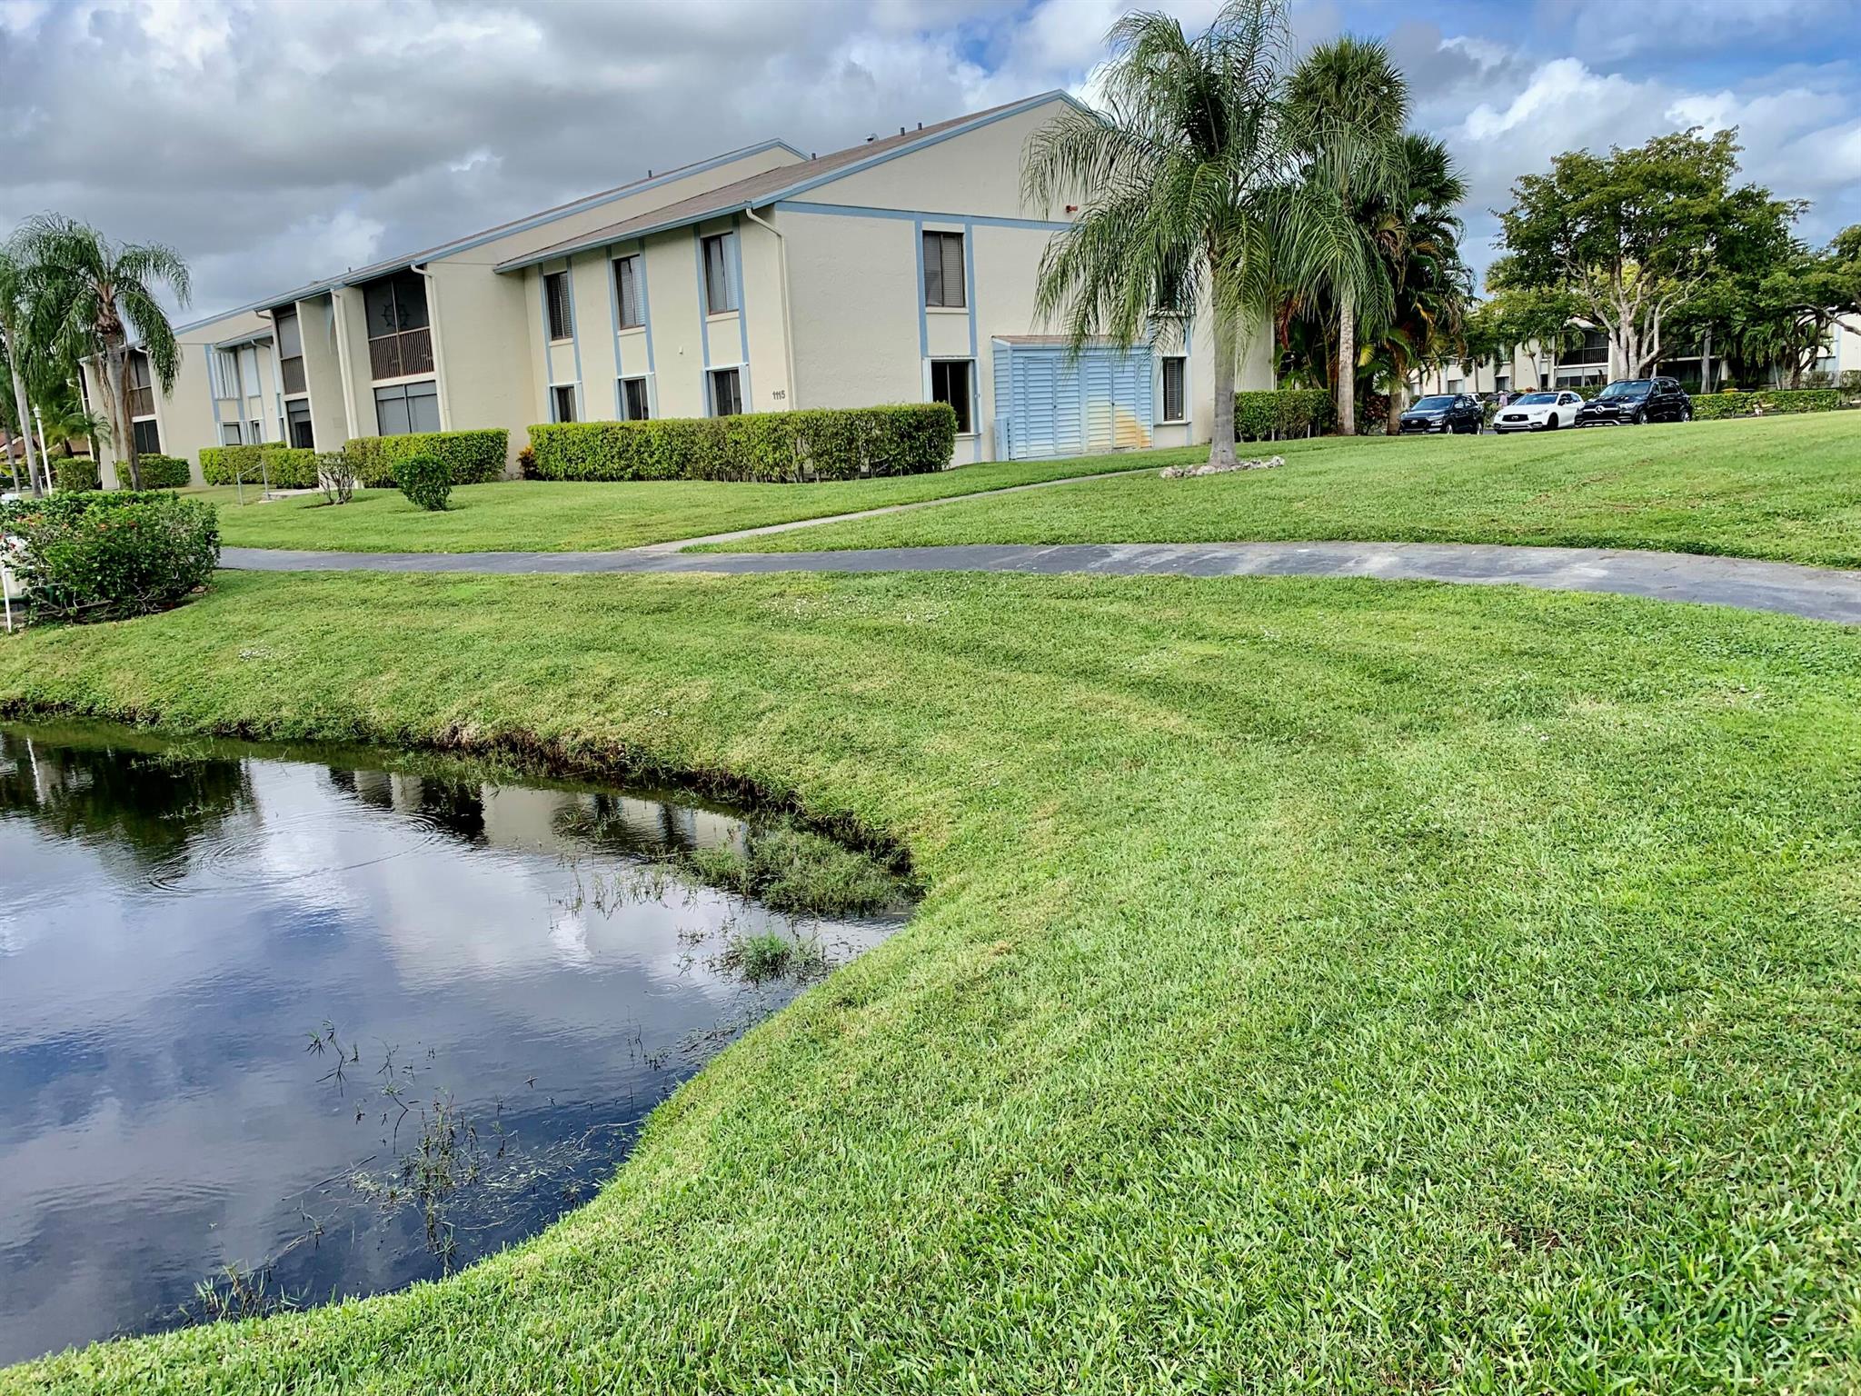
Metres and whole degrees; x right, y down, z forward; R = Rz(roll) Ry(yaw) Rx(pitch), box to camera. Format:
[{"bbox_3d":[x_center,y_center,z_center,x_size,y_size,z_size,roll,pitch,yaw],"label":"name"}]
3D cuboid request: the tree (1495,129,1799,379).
[{"bbox_3d":[33.767,-20.008,66.109,12.600,13.160,12.000,3,12,25],"label":"tree"}]

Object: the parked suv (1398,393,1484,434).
[{"bbox_3d":[19.405,-10.667,53.000,1.800,1.560,4.170,7,15,42],"label":"parked suv"}]

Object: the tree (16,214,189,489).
[{"bbox_3d":[-28.948,-12.115,49.524,5.696,9.489,5.696,-9,13,-28],"label":"tree"}]

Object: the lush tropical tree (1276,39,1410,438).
[{"bbox_3d":[12.349,-13.428,41.213,3.700,11.350,3.700,1,12,17],"label":"lush tropical tree"}]

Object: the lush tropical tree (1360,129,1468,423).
[{"bbox_3d":[14.436,-12.418,42.203,3.577,8.822,3.577,1,12,18],"label":"lush tropical tree"}]

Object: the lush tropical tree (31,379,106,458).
[{"bbox_3d":[-40.292,-12.330,65.733,3.449,5.078,3.449,-9,13,-30],"label":"lush tropical tree"}]

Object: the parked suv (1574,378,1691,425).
[{"bbox_3d":[25.980,-10.821,51.500,4.930,1.780,1.970,-11,14,-38],"label":"parked suv"}]

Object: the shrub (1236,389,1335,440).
[{"bbox_3d":[9.362,-7.472,37.002,2.448,1.285,1.377,-12,15,-40],"label":"shrub"}]

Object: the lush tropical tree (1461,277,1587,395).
[{"bbox_3d":[29.630,-17.465,70.138,5.900,7.000,5.600,2,12,23],"label":"lush tropical tree"}]

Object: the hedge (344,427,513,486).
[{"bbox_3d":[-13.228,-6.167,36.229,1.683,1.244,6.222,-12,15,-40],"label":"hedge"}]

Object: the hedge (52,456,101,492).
[{"bbox_3d":[-39.560,-10.372,65.065,1.224,1.428,3.366,-12,15,-40],"label":"hedge"}]

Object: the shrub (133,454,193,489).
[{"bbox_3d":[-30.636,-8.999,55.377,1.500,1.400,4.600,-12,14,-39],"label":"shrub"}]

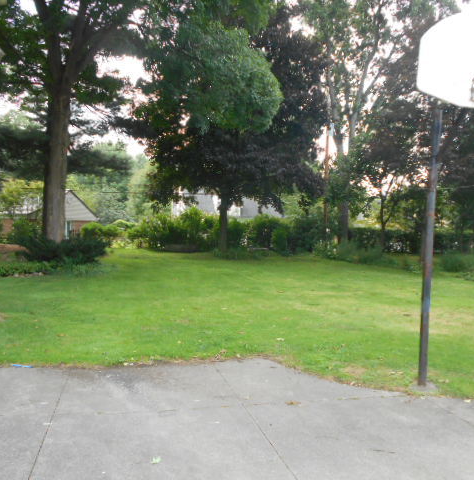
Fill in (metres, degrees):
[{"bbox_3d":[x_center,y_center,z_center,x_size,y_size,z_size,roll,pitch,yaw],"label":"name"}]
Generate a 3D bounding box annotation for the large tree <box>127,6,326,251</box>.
[{"bbox_3d":[-0.644,-6.843,29.500,12.200,15.100,11.500,2,1,0],"label":"large tree"}]

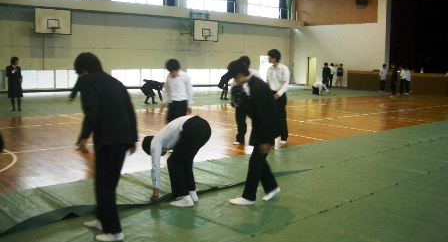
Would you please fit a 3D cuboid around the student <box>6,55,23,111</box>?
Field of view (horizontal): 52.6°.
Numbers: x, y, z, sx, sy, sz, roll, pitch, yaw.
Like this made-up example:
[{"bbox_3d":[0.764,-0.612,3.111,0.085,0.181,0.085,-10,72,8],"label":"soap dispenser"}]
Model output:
[{"bbox_3d":[-6.012,-1.059,13.000,0.470,1.580,0.330,-2,8,-25],"label":"student"}]

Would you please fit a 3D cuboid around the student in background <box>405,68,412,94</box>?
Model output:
[{"bbox_3d":[10.345,-2.260,25.400,0.550,1.580,0.450,1,7,-3],"label":"student in background"}]

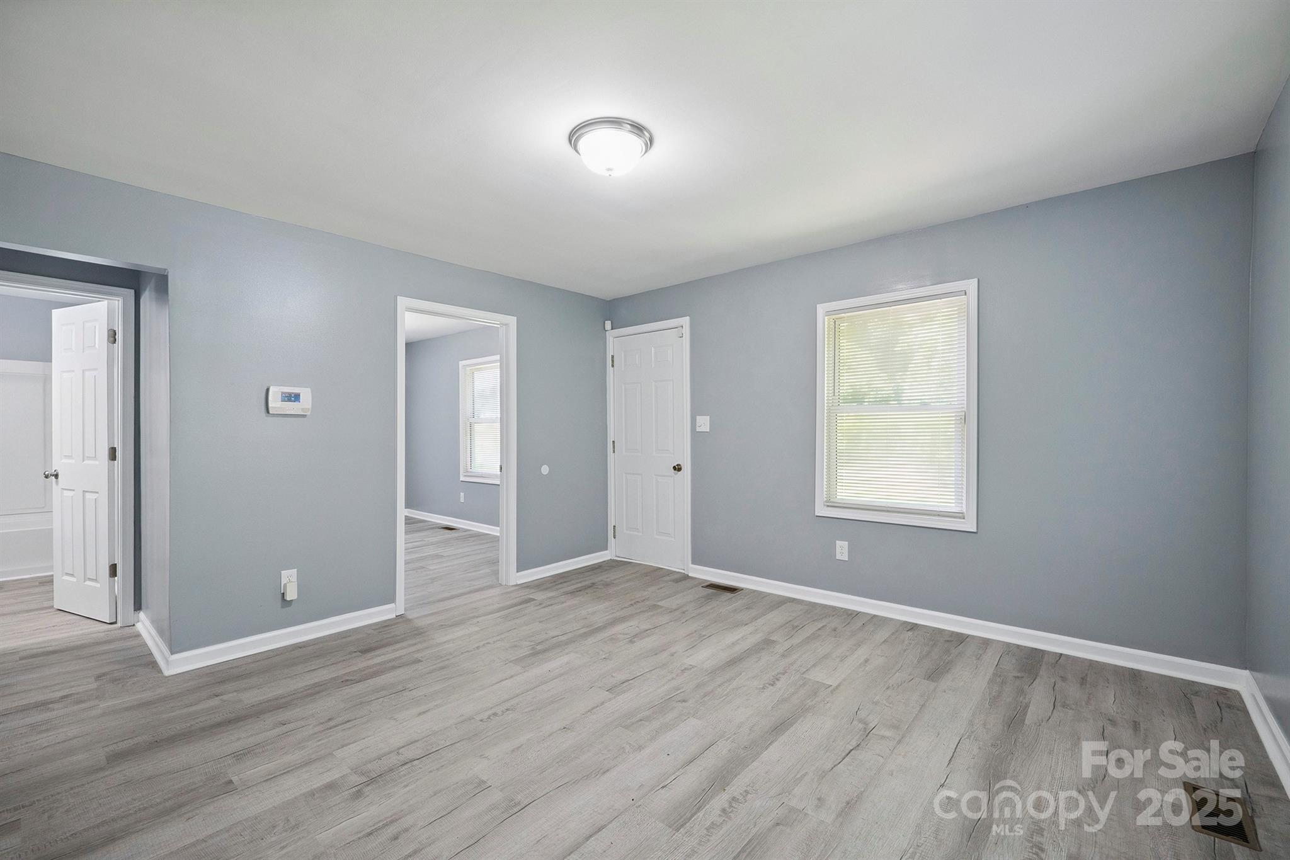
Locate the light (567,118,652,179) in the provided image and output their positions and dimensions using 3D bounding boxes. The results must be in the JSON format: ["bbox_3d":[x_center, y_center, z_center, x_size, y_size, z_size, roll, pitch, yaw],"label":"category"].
[{"bbox_3d":[-0.140,-1.134,2.249,0.354,0.142,0.354,0,0,0],"label":"light"}]

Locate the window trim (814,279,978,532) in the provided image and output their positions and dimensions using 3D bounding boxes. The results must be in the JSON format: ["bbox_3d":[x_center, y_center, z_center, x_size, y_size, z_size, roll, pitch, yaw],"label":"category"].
[{"bbox_3d":[1.576,-0.139,3.444,0.966,1.462,0.100,0,0,42],"label":"window trim"}]

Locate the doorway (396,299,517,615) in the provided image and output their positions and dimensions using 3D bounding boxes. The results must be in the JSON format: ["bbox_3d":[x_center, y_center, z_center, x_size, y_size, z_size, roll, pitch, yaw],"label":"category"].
[{"bbox_3d":[-1.359,0.167,3.905,0.140,2.090,0.927,0,0,42],"label":"doorway"}]

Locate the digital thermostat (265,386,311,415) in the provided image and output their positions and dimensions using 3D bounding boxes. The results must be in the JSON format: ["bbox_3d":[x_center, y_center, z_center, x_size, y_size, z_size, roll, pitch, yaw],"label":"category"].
[{"bbox_3d":[-2.019,-0.163,3.052,0.035,0.150,0.198,0,0,42],"label":"digital thermostat"}]

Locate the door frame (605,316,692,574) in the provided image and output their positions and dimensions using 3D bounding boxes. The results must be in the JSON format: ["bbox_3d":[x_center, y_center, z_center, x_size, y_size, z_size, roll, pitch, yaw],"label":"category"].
[{"bbox_3d":[0.051,0.137,4.809,0.941,2.152,0.120,0,0,42],"label":"door frame"}]

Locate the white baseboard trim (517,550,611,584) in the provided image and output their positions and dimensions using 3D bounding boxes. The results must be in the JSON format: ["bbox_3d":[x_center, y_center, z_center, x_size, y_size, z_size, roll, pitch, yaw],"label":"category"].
[{"bbox_3d":[-0.653,1.159,4.599,0.020,0.088,1.032,0,0,42],"label":"white baseboard trim"}]

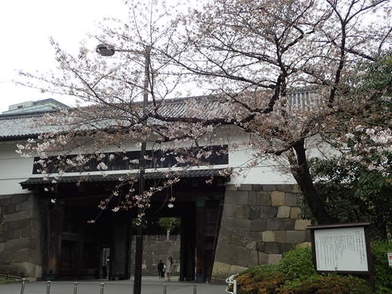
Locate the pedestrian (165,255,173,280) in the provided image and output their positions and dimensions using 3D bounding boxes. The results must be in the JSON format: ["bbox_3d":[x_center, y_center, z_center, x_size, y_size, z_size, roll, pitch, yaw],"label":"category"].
[{"bbox_3d":[-1.924,8.485,30.000,0.480,1.620,0.500,-4,-16,16],"label":"pedestrian"}]

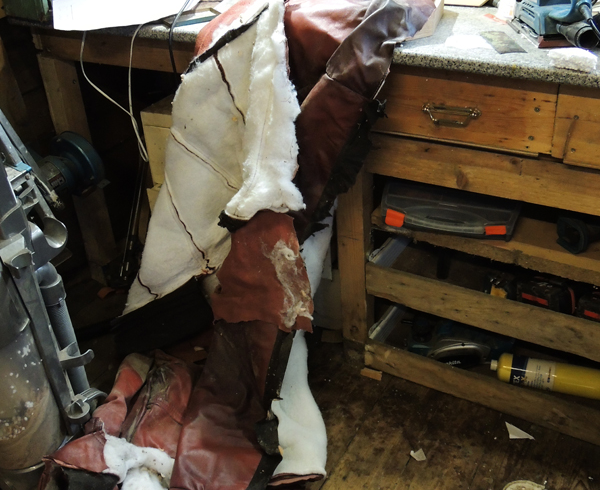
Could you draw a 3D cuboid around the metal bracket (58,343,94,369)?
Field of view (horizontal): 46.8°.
[{"bbox_3d":[-0.483,0.239,1.497,0.068,0.024,0.058,-23,32,-22],"label":"metal bracket"}]

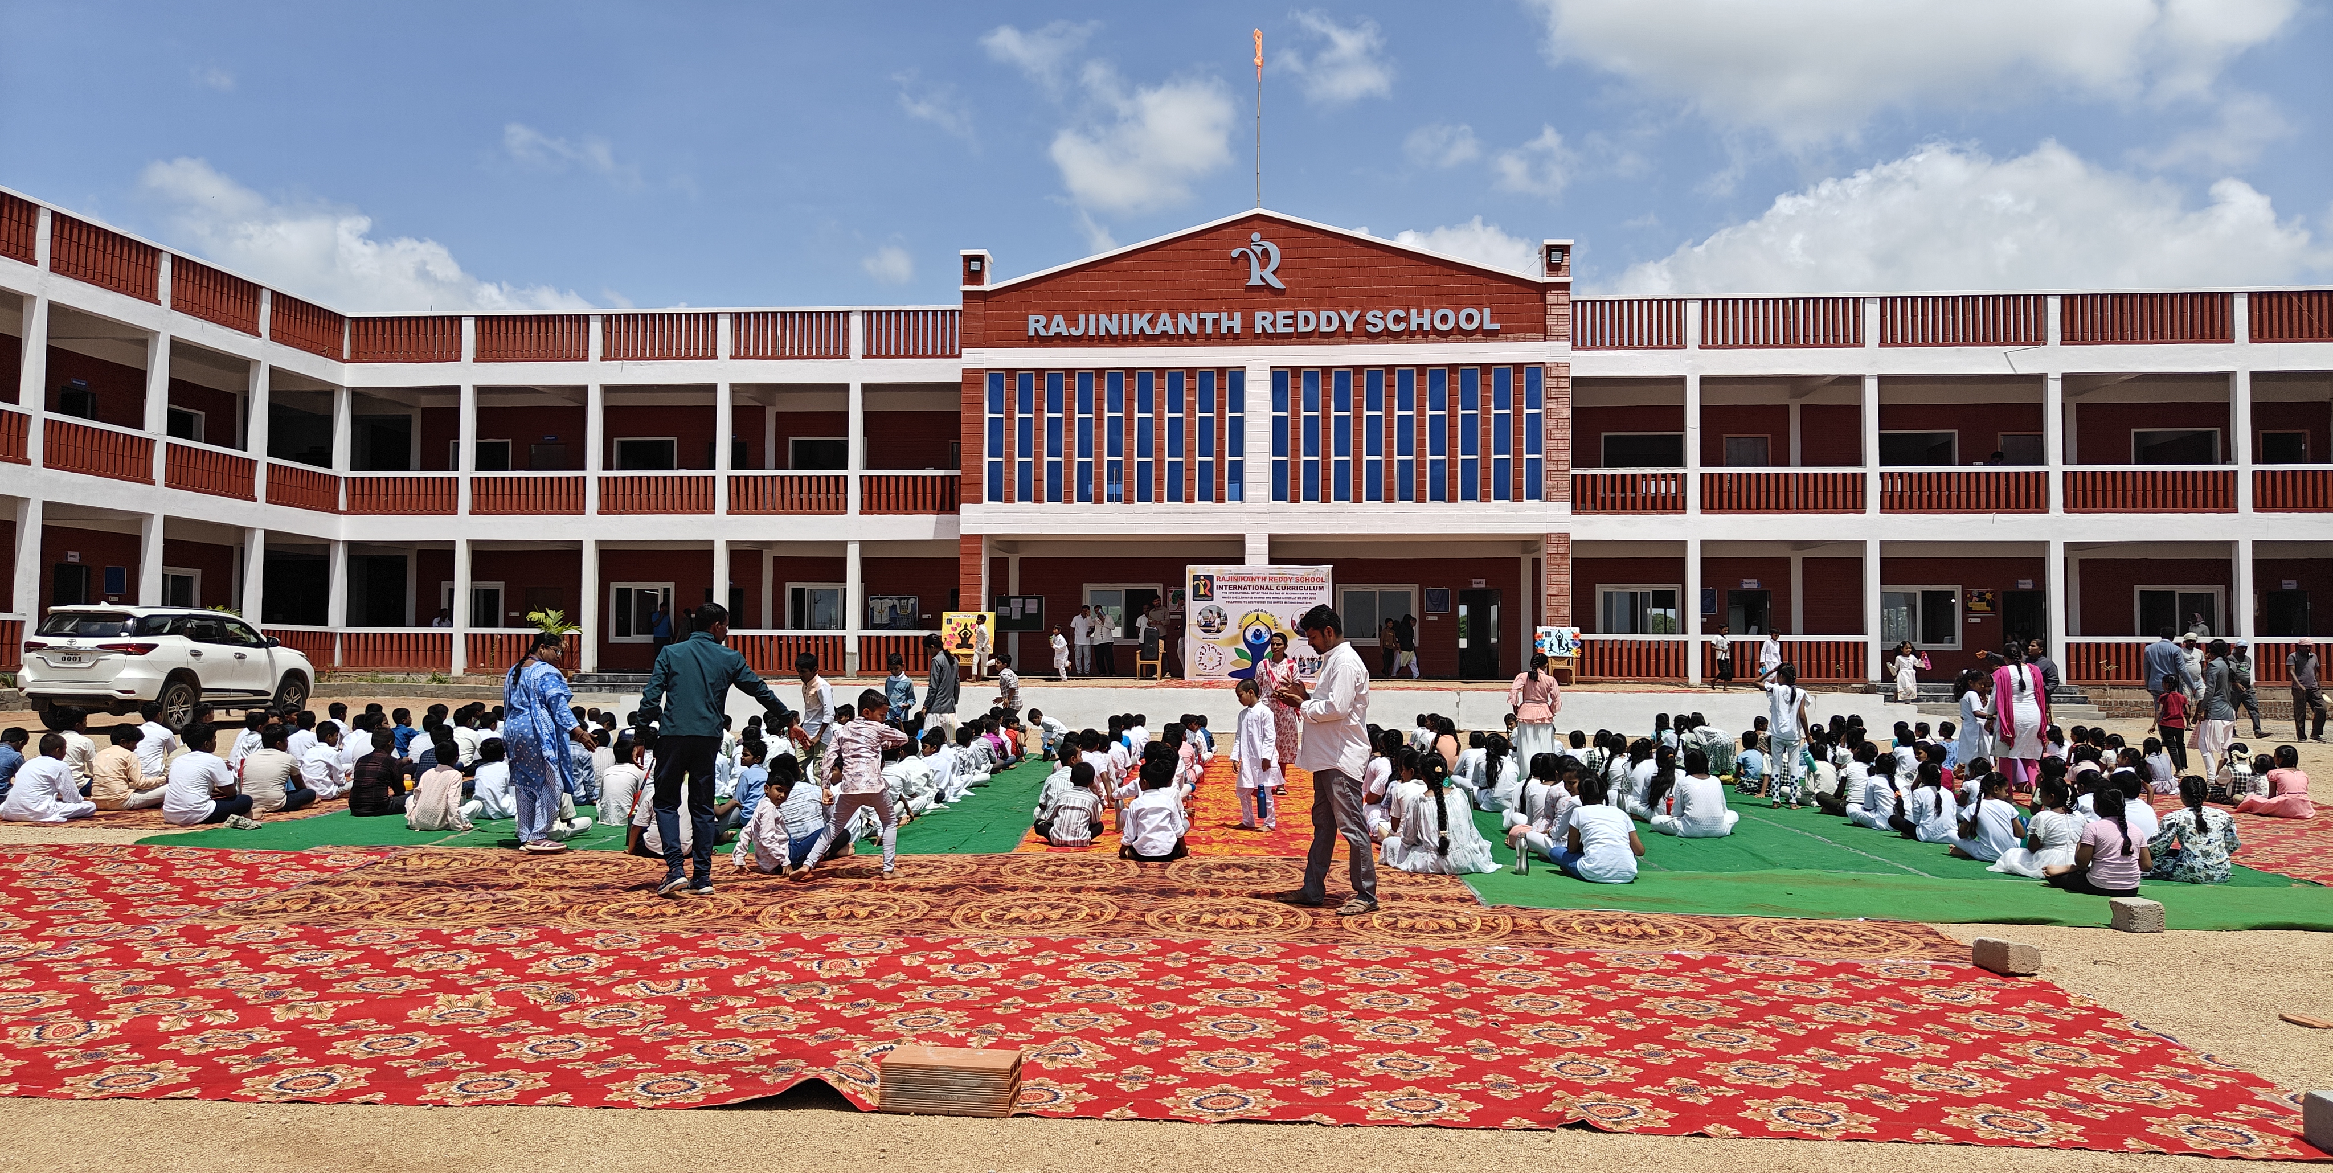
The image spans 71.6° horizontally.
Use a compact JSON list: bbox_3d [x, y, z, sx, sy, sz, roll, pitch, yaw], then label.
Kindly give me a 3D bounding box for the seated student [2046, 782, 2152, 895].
[{"bbox_3d":[5.679,1.523,9.864,0.530,0.635,0.570,0,-2,0],"label":"seated student"}]

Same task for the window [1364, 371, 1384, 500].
[{"bbox_3d":[4.381,-3.167,34.076,0.411,2.813,0.100,0,-2,5],"label":"window"}]

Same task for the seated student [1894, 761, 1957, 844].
[{"bbox_3d":[5.791,1.625,12.363,0.480,0.600,0.520,0,-2,0],"label":"seated student"}]

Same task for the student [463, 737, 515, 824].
[{"bbox_3d":[-5.504,1.564,13.313,0.460,0.683,0.500,0,-3,0],"label":"student"}]

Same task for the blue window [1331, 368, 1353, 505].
[{"bbox_3d":[3.717,-3.172,34.134,0.412,2.817,0.100,0,-2,5],"label":"blue window"}]

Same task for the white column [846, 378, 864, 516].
[{"bbox_3d":[-6.981,-3.097,36.385,0.280,3.075,0.300,0,-2,5],"label":"white column"}]

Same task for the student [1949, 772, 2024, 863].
[{"bbox_3d":[5.863,1.622,11.559,0.420,0.624,0.480,1,-3,-5],"label":"student"}]

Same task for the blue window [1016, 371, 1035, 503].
[{"bbox_3d":[-3.036,-3.221,34.900,0.400,2.830,0.100,0,-2,5],"label":"blue window"}]

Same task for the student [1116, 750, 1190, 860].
[{"bbox_3d":[-0.086,1.512,11.114,0.500,0.670,0.550,0,-2,2],"label":"student"}]

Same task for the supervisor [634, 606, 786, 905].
[{"bbox_3d":[-2.643,0.941,9.456,0.800,1.670,0.520,-1,-3,25],"label":"supervisor"}]

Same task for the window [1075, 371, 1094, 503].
[{"bbox_3d":[-1.745,-3.211,34.800,0.400,2.830,0.100,0,-2,5],"label":"window"}]

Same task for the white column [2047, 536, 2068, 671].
[{"bbox_3d":[18.439,0.472,33.500,0.280,2.920,0.280,0,-2,5],"label":"white column"}]

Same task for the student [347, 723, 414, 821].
[{"bbox_3d":[-6.516,1.524,13.516,0.520,0.730,0.580,0,-3,17],"label":"student"}]

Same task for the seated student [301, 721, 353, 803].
[{"bbox_3d":[-7.739,1.594,14.898,0.460,0.697,0.520,-1,-3,22],"label":"seated student"}]

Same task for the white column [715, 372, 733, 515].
[{"bbox_3d":[-9.782,-3.106,35.800,0.280,3.020,0.280,0,-2,5],"label":"white column"}]

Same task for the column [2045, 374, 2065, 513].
[{"bbox_3d":[18.571,-3.001,33.795,0.310,3.031,0.290,0,-3,5],"label":"column"}]

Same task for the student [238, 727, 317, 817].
[{"bbox_3d":[-7.620,1.548,13.873,0.540,0.726,0.560,0,-2,20],"label":"student"}]

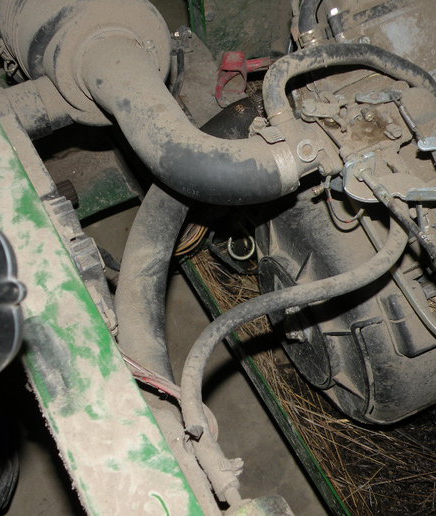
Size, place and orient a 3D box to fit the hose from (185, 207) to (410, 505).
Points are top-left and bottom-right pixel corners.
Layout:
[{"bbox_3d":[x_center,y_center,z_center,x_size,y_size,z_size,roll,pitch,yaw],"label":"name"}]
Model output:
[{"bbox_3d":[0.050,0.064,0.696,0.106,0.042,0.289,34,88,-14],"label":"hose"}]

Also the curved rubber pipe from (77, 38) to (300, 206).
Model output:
[{"bbox_3d":[-0.027,-0.106,0.713,0.229,0.060,0.099,32,57,17],"label":"curved rubber pipe"}]

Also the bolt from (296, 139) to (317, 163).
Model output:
[{"bbox_3d":[0.072,-0.088,0.680,0.017,0.009,0.017,0,88,5],"label":"bolt"}]

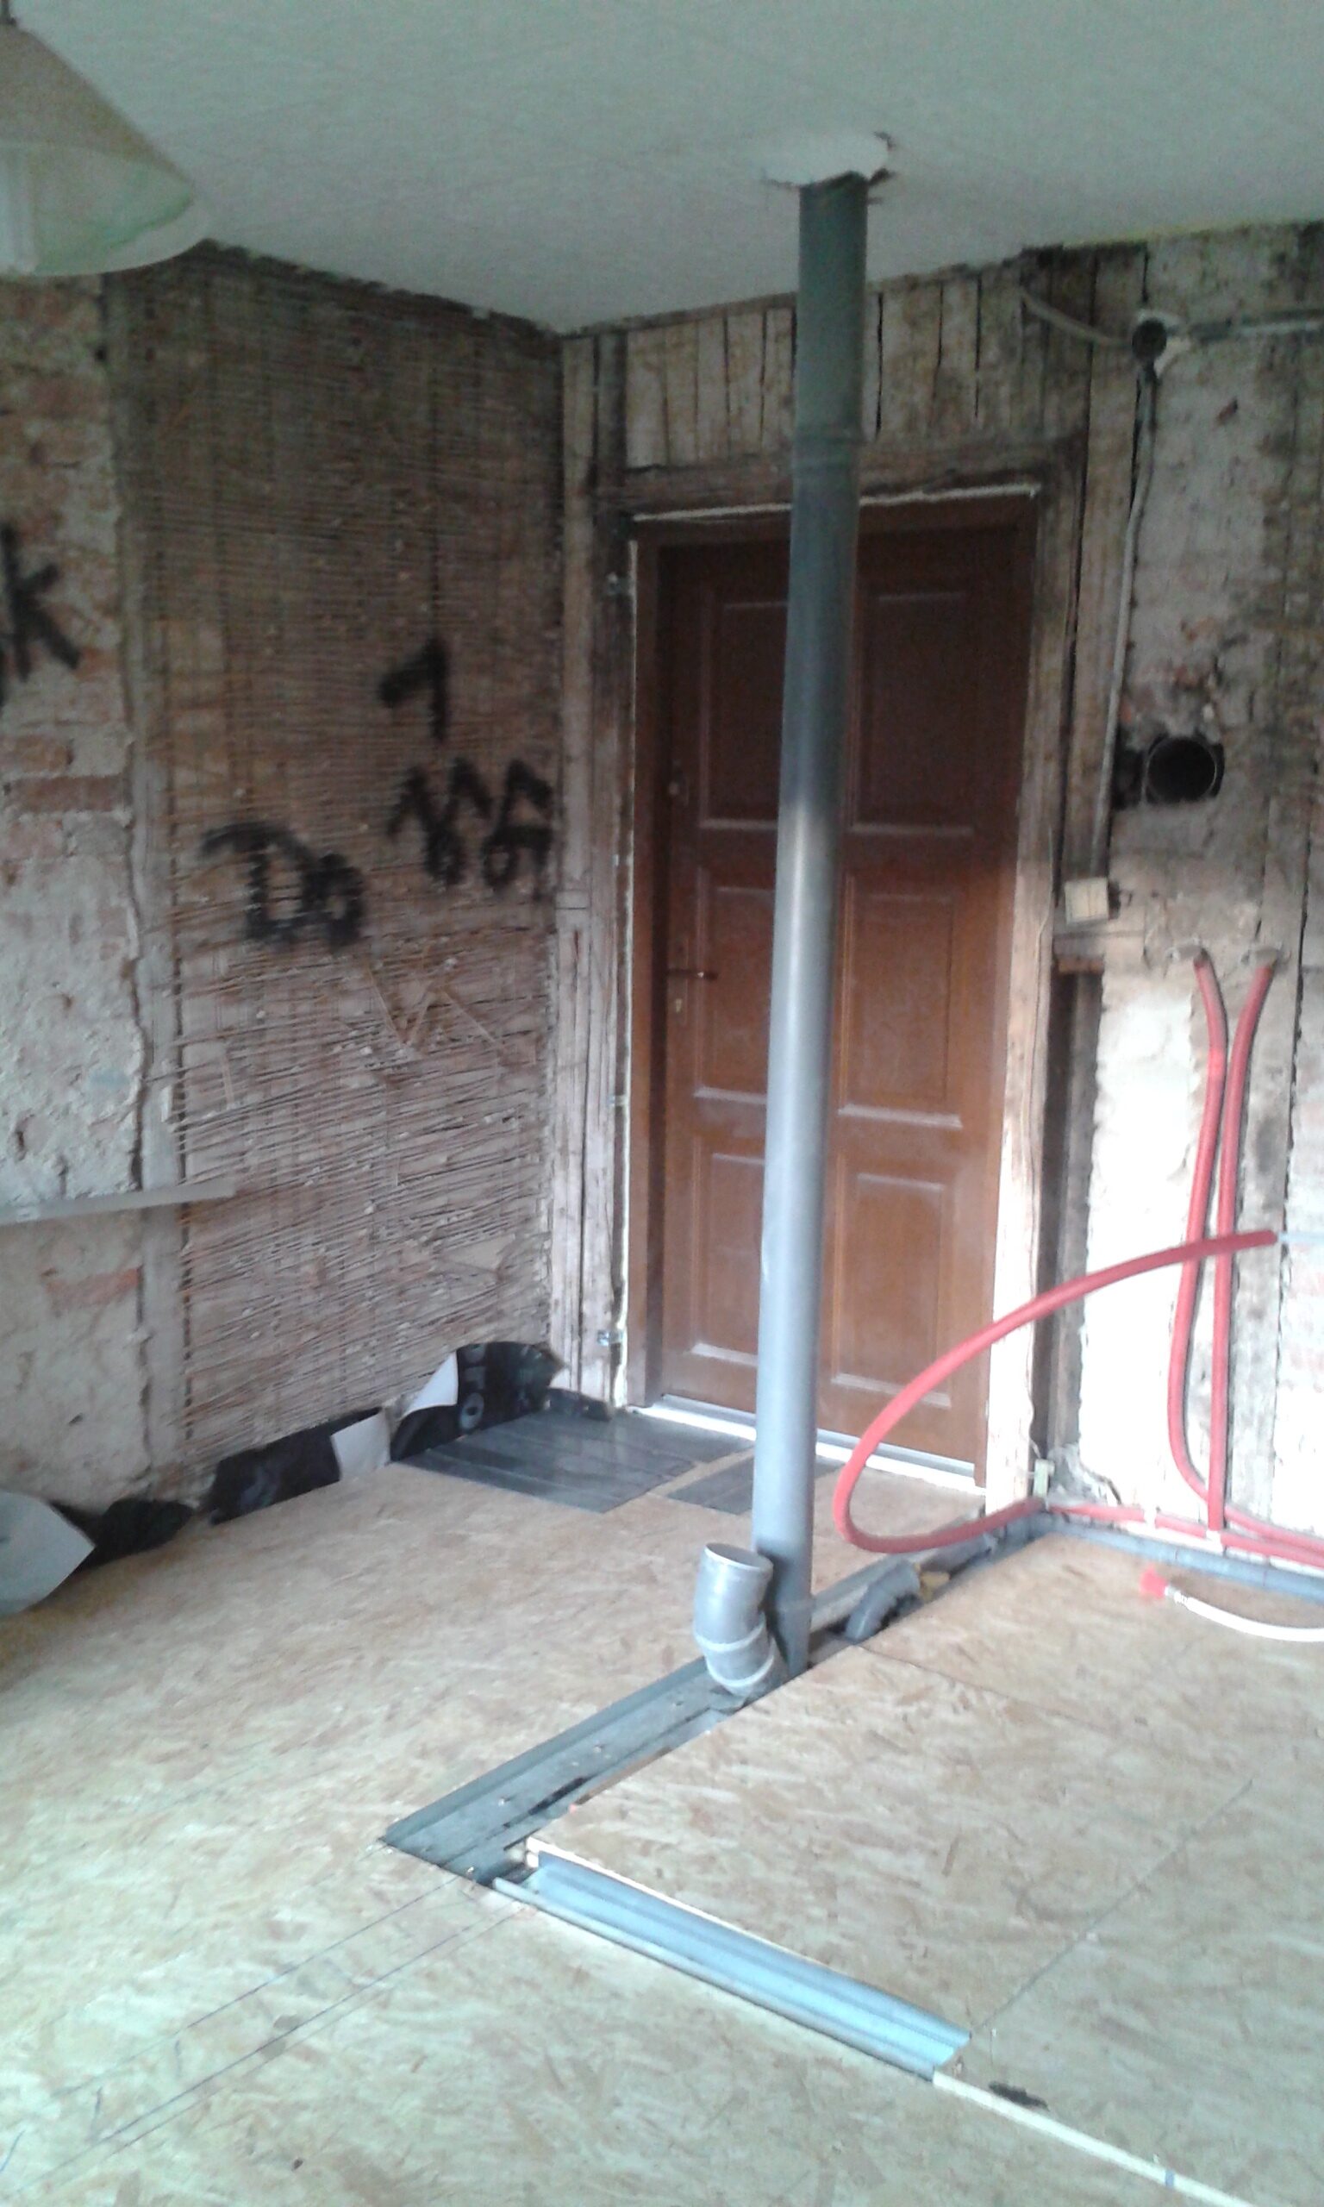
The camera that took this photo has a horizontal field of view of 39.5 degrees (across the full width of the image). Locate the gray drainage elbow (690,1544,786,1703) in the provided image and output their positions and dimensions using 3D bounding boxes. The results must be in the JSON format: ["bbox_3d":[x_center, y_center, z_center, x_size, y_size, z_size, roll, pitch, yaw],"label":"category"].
[{"bbox_3d":[0.132,0.888,3.160,0.130,0.240,0.150,8,11,37],"label":"gray drainage elbow"}]

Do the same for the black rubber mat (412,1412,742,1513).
[{"bbox_3d":[-0.196,0.786,4.201,0.580,0.013,0.560,7,10,33],"label":"black rubber mat"}]

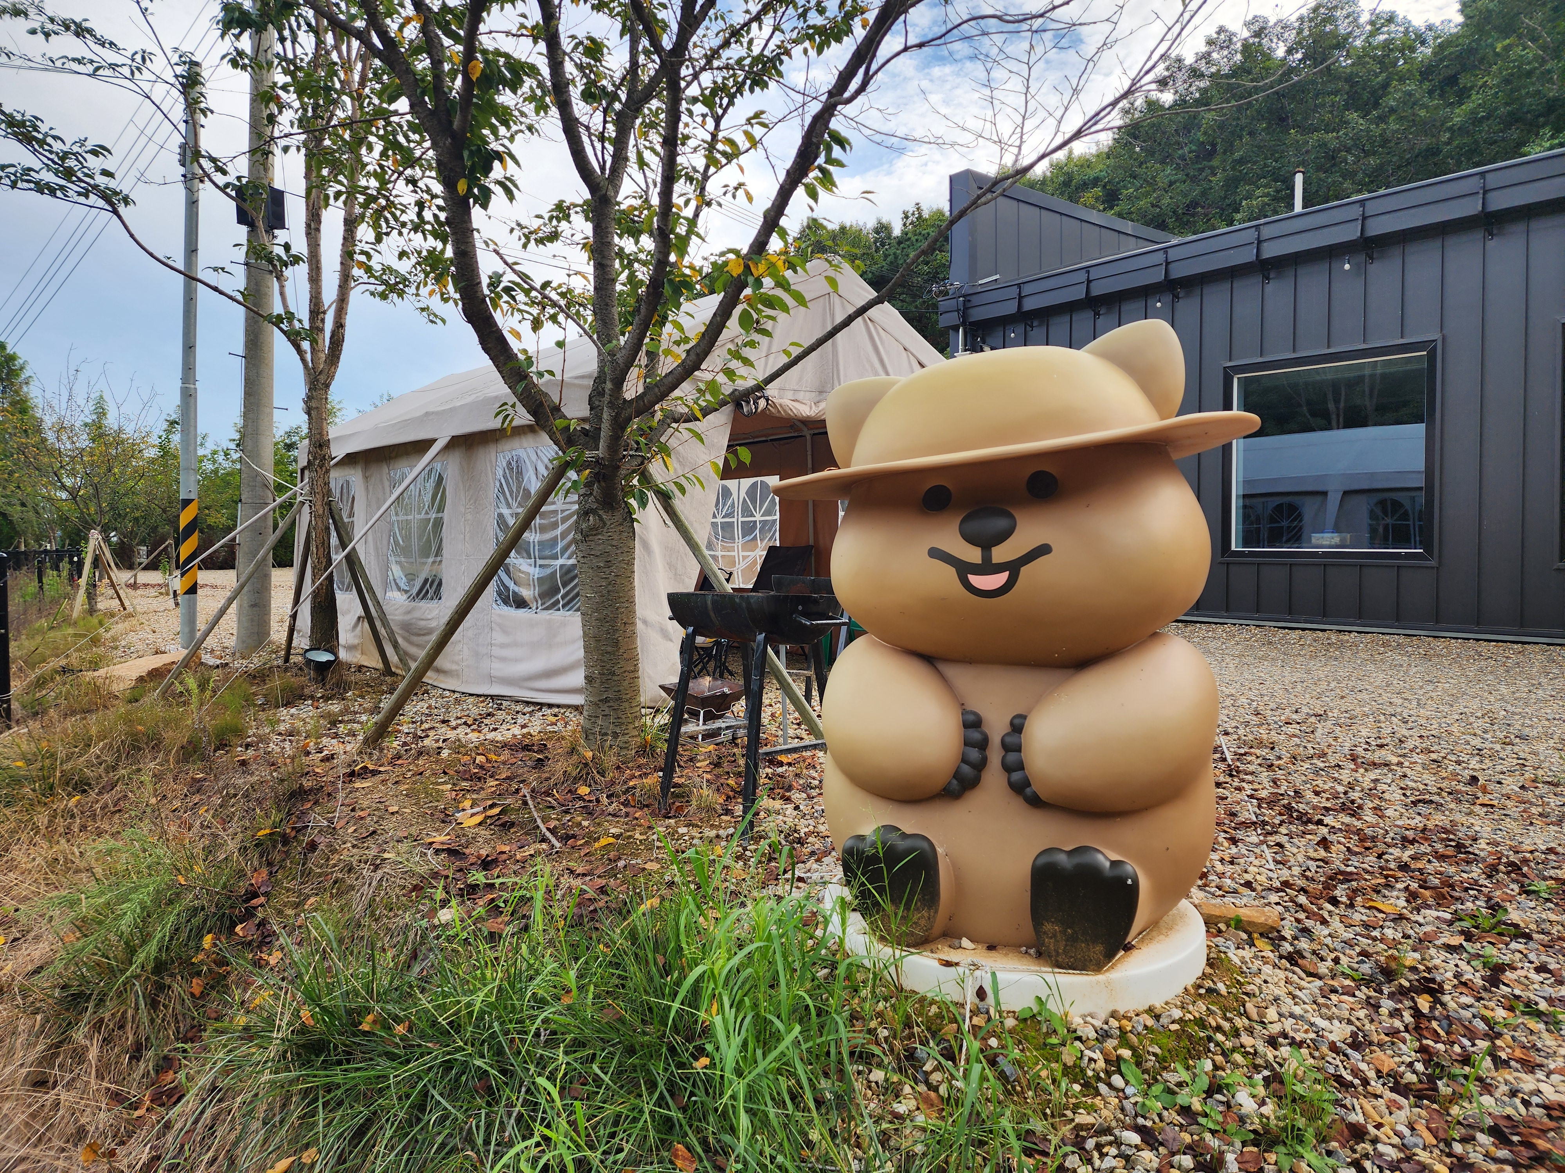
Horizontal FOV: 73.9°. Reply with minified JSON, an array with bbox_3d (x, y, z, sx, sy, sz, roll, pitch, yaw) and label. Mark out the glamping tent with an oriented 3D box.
[{"bbox_3d":[-1.652,-0.785,9.129,3.230,2.910,6.230,-1,2,-40],"label":"glamping tent"}]

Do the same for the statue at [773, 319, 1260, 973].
[{"bbox_3d":[0.584,0.077,2.688,1.200,1.475,1.030,2,2,25],"label":"statue"}]

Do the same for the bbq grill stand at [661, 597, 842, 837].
[{"bbox_3d":[-0.111,0.440,3.847,0.480,0.825,0.680,0,2,-36],"label":"bbq grill stand"}]

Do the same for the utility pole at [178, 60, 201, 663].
[{"bbox_3d":[-5.702,-2.207,10.040,0.190,5.620,0.190,1,2,-26],"label":"utility pole"}]

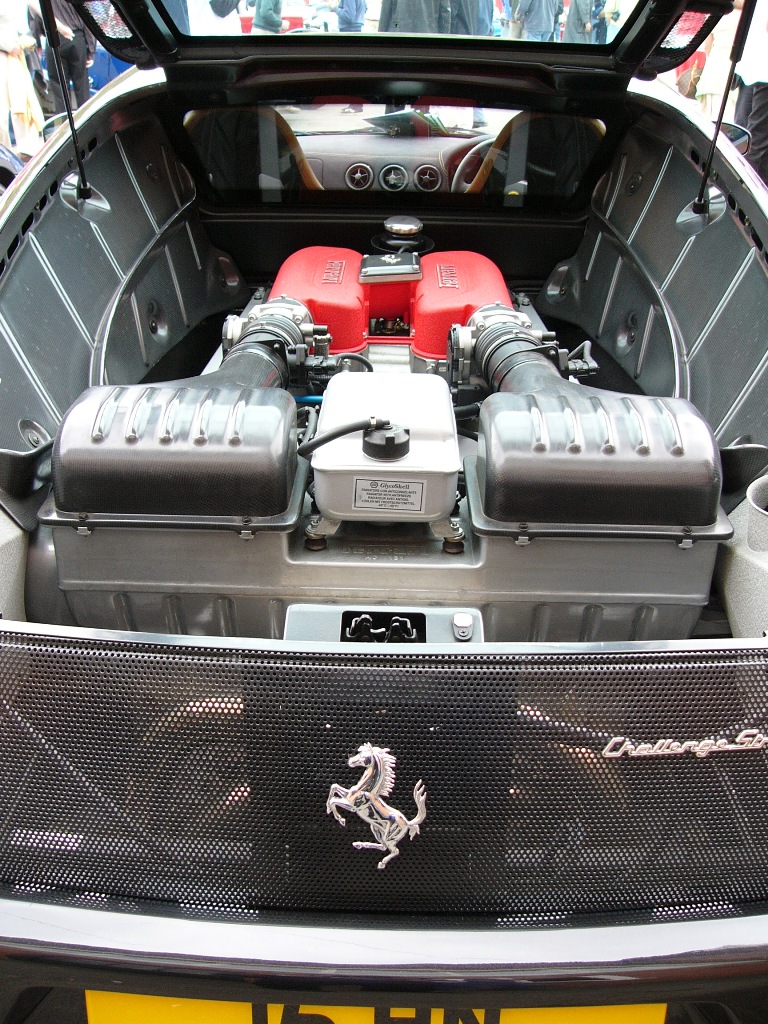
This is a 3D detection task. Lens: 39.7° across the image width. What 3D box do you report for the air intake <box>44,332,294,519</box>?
[{"bbox_3d":[-0.256,-0.123,1.396,0.290,0.127,0.290,1,28,0],"label":"air intake"}]

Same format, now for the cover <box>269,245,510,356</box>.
[{"bbox_3d":[0.017,-0.369,1.817,0.394,0.108,0.350,1,28,0],"label":"cover"}]

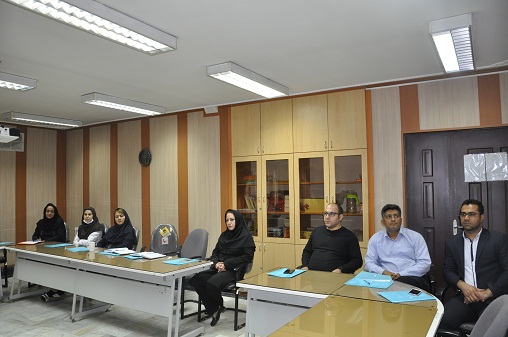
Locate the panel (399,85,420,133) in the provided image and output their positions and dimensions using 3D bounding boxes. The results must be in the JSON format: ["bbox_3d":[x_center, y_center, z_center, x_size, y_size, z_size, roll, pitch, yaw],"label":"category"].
[{"bbox_3d":[1.785,-0.689,4.361,0.200,0.540,0.030,-2,-3,32],"label":"panel"}]

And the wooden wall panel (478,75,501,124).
[{"bbox_3d":[2.315,-0.669,3.734,0.195,0.530,0.025,-2,-2,31],"label":"wooden wall panel"}]

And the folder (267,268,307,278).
[{"bbox_3d":[0.297,0.965,3.521,0.260,0.012,0.300,-2,-2,31],"label":"folder"}]

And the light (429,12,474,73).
[{"bbox_3d":[1.723,-1.015,3.240,0.290,0.092,1.235,-2,-3,32],"label":"light"}]

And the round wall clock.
[{"bbox_3d":[-1.888,-0.188,6.557,0.310,0.310,0.045,-2,-2,31],"label":"round wall clock"}]

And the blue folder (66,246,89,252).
[{"bbox_3d":[-2.280,1.049,4.947,0.240,0.012,0.330,1,-3,-37],"label":"blue folder"}]

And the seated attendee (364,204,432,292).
[{"bbox_3d":[1.161,0.998,3.124,0.570,1.370,0.800,-2,-2,31],"label":"seated attendee"}]

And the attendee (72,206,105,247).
[{"bbox_3d":[-2.539,1.199,5.497,0.500,1.260,0.740,-1,-2,11],"label":"attendee"}]

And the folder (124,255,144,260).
[{"bbox_3d":[-1.303,1.017,4.428,0.320,0.012,0.250,1,-3,-44],"label":"folder"}]

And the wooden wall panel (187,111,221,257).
[{"bbox_3d":[-0.756,0.429,5.841,0.640,2.620,0.030,-2,-3,32],"label":"wooden wall panel"}]

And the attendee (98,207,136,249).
[{"bbox_3d":[-1.901,1.179,5.132,0.520,1.260,0.740,-1,-2,15],"label":"attendee"}]

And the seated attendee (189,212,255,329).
[{"bbox_3d":[-0.306,1.124,4.429,0.520,1.270,0.770,-3,-3,39],"label":"seated attendee"}]

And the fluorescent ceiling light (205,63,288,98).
[{"bbox_3d":[-0.018,-0.930,4.164,0.280,0.090,1.250,-2,-2,31],"label":"fluorescent ceiling light"}]

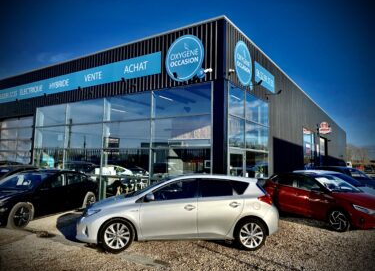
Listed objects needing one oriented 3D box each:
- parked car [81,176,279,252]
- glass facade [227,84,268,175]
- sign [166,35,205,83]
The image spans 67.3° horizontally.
[{"bbox_3d":[-0.203,1.575,6.216,4.280,1.470,1.780,2,-5,-7],"label":"parked car"},{"bbox_3d":[2.426,0.586,10.791,0.200,4.369,4.095,-2,-5,34],"label":"glass facade"},{"bbox_3d":[-0.093,-2.629,9.684,1.575,1.575,0.130,-2,-5,34],"label":"sign"}]

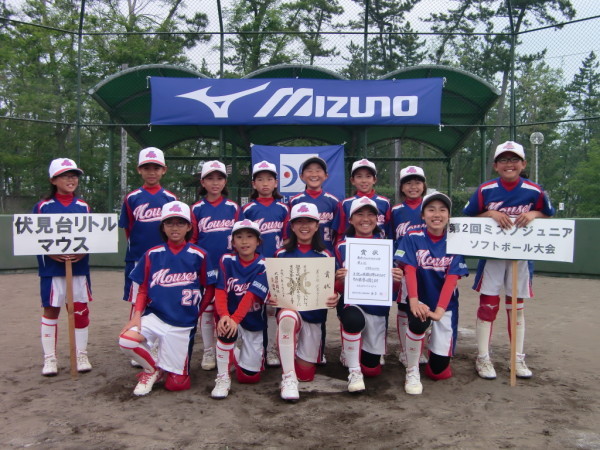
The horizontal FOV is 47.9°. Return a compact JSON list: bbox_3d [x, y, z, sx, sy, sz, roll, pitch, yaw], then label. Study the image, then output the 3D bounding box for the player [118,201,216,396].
[{"bbox_3d":[-0.835,0.423,4.340,0.600,1.160,0.740,0,1,3],"label":"player"}]

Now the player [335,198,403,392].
[{"bbox_3d":[0.443,0.411,4.450,0.460,1.180,0.800,0,1,3],"label":"player"}]

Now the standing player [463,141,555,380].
[{"bbox_3d":[1.359,0.228,4.421,0.590,1.540,0.430,0,1,11],"label":"standing player"}]

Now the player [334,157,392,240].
[{"bbox_3d":[0.464,0.259,4.862,0.420,1.460,0.300,0,1,0],"label":"player"}]

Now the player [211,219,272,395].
[{"bbox_3d":[-0.328,0.477,4.244,0.390,1.030,0.780,0,1,11],"label":"player"}]

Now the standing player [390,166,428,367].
[{"bbox_3d":[0.829,0.286,4.832,0.380,1.410,0.300,0,1,3],"label":"standing player"}]

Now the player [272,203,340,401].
[{"bbox_3d":[0.038,0.428,4.264,0.450,1.130,0.820,0,1,3],"label":"player"}]

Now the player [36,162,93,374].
[{"bbox_3d":[-1.616,0.271,4.640,0.420,1.455,0.360,0,1,-9],"label":"player"}]

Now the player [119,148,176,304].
[{"bbox_3d":[-1.085,0.220,4.860,0.430,1.550,0.300,0,1,-6],"label":"player"}]

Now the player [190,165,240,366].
[{"bbox_3d":[-0.594,0.271,4.770,0.380,1.450,0.290,0,1,-5],"label":"player"}]

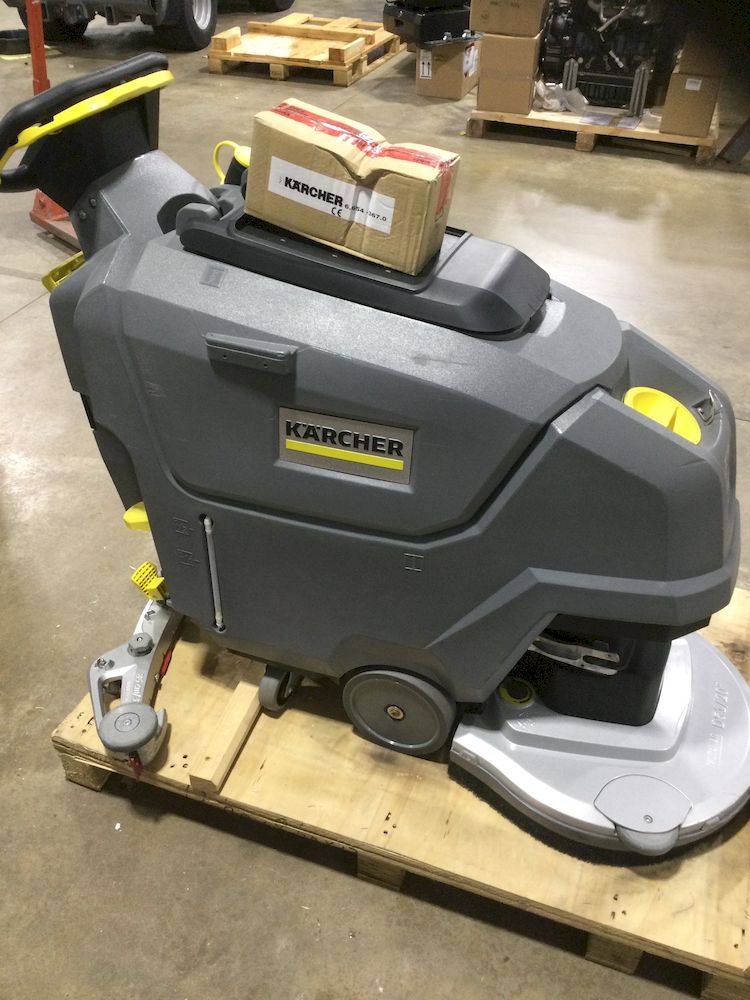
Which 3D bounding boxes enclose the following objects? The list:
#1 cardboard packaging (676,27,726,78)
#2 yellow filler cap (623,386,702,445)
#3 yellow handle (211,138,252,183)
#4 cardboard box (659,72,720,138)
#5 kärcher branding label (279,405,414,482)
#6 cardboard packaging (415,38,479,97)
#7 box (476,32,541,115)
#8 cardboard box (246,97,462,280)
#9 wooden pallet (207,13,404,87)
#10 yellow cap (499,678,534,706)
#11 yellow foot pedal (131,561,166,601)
[{"bbox_3d":[1.512,-2.045,4.074,0.180,0.165,0.200,14,42,17],"label":"cardboard packaging"},{"bbox_3d":[0.389,-0.105,1.231,0.117,0.032,0.117,13,45,-13],"label":"yellow filler cap"},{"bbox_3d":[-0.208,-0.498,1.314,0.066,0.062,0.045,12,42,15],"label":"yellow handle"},{"bbox_3d":[1.499,-1.886,4.219,0.213,0.265,0.210,14,42,17],"label":"cardboard box"},{"bbox_3d":[-0.039,-0.076,1.215,0.188,0.088,0.008,12,42,15],"label":"kärcher branding label"},{"bbox_3d":[0.442,-2.546,5.188,0.275,0.310,0.370,15,42,18],"label":"cardboard packaging"},{"bbox_3d":[0.685,-2.150,4.482,0.258,0.348,0.220,12,41,15],"label":"box"},{"bbox_3d":[-0.031,-0.407,1.160,0.246,0.128,0.097,24,43,11],"label":"cardboard box"},{"bbox_3d":[-0.381,-2.960,5.775,0.950,0.208,1.080,15,42,18],"label":"wooden pallet"},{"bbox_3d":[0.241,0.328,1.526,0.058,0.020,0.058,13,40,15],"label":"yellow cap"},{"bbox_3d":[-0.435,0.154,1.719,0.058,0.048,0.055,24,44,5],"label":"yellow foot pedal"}]

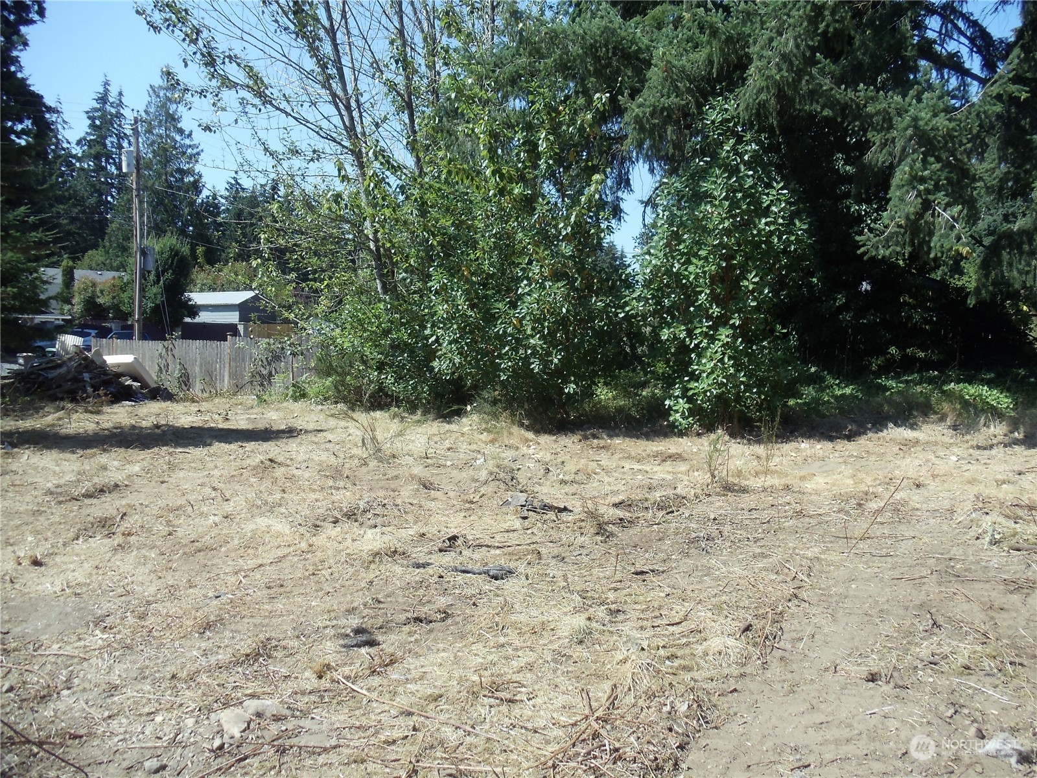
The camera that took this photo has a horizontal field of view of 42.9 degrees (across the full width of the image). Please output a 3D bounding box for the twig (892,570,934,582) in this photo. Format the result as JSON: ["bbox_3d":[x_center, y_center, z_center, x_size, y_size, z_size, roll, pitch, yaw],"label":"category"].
[{"bbox_3d":[2.642,1.236,8.832,0.443,0.035,0.070,-2,3,-37],"label":"twig"}]

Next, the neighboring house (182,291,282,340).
[{"bbox_3d":[-17.400,-3.950,78.500,5.200,3.600,3.900,1,3,28],"label":"neighboring house"}]

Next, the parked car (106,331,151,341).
[{"bbox_3d":[-20.420,-2.311,69.000,4.600,1.470,1.780,1,3,21],"label":"parked car"}]

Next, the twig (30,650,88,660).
[{"bbox_3d":[-2.304,1.330,6.654,0.353,0.030,0.060,1,3,18],"label":"twig"}]

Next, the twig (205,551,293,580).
[{"bbox_3d":[-1.872,1.217,9.230,0.090,0.040,1.133,1,3,20],"label":"twig"}]

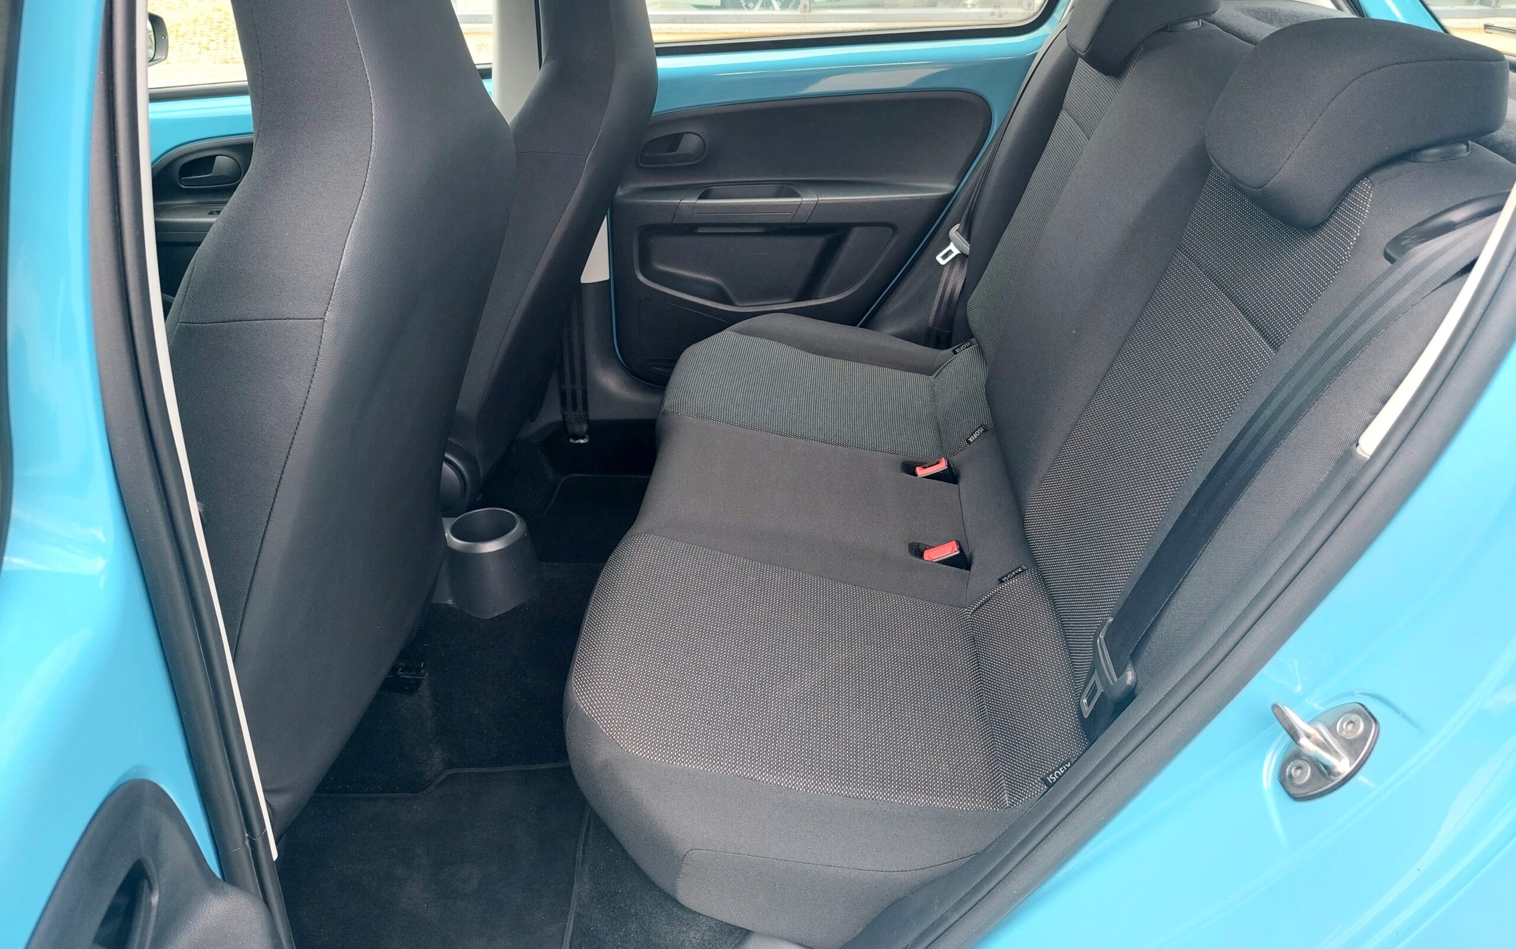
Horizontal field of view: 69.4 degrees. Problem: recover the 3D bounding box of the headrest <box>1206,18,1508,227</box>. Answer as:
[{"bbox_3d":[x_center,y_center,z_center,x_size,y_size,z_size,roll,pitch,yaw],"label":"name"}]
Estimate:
[{"bbox_3d":[0.415,-0.263,0.797,0.141,0.129,0.215,10,29,-1],"label":"headrest"}]

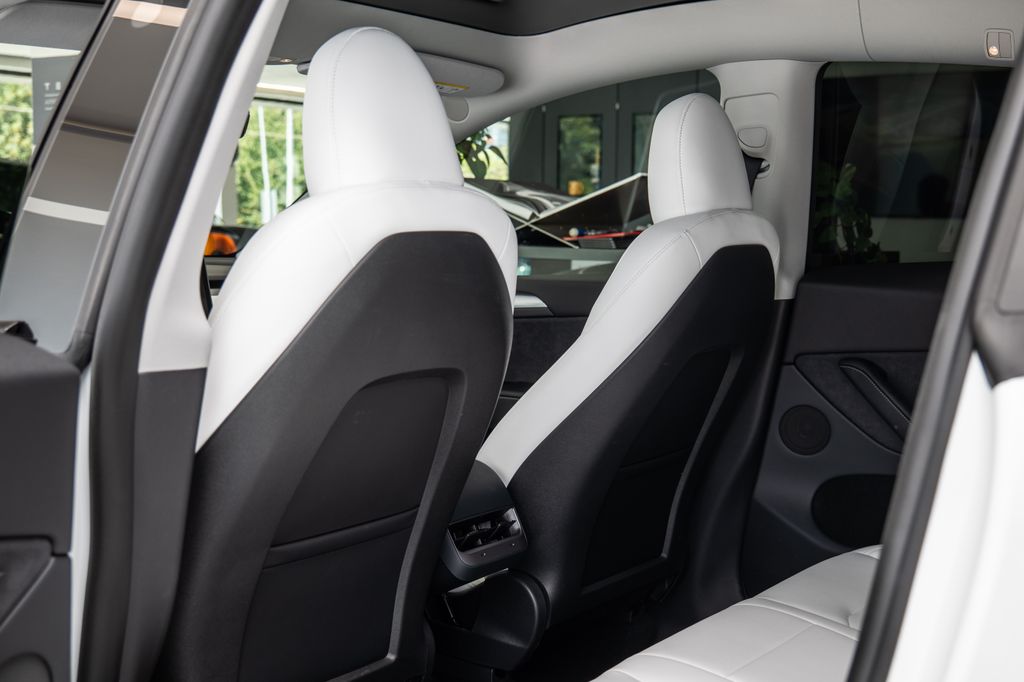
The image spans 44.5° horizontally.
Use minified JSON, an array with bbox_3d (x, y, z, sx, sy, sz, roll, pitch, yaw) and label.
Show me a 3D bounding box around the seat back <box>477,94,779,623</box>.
[{"bbox_3d":[0.202,0.024,2.158,0.289,0.906,0.532,27,18,34],"label":"seat back"}]

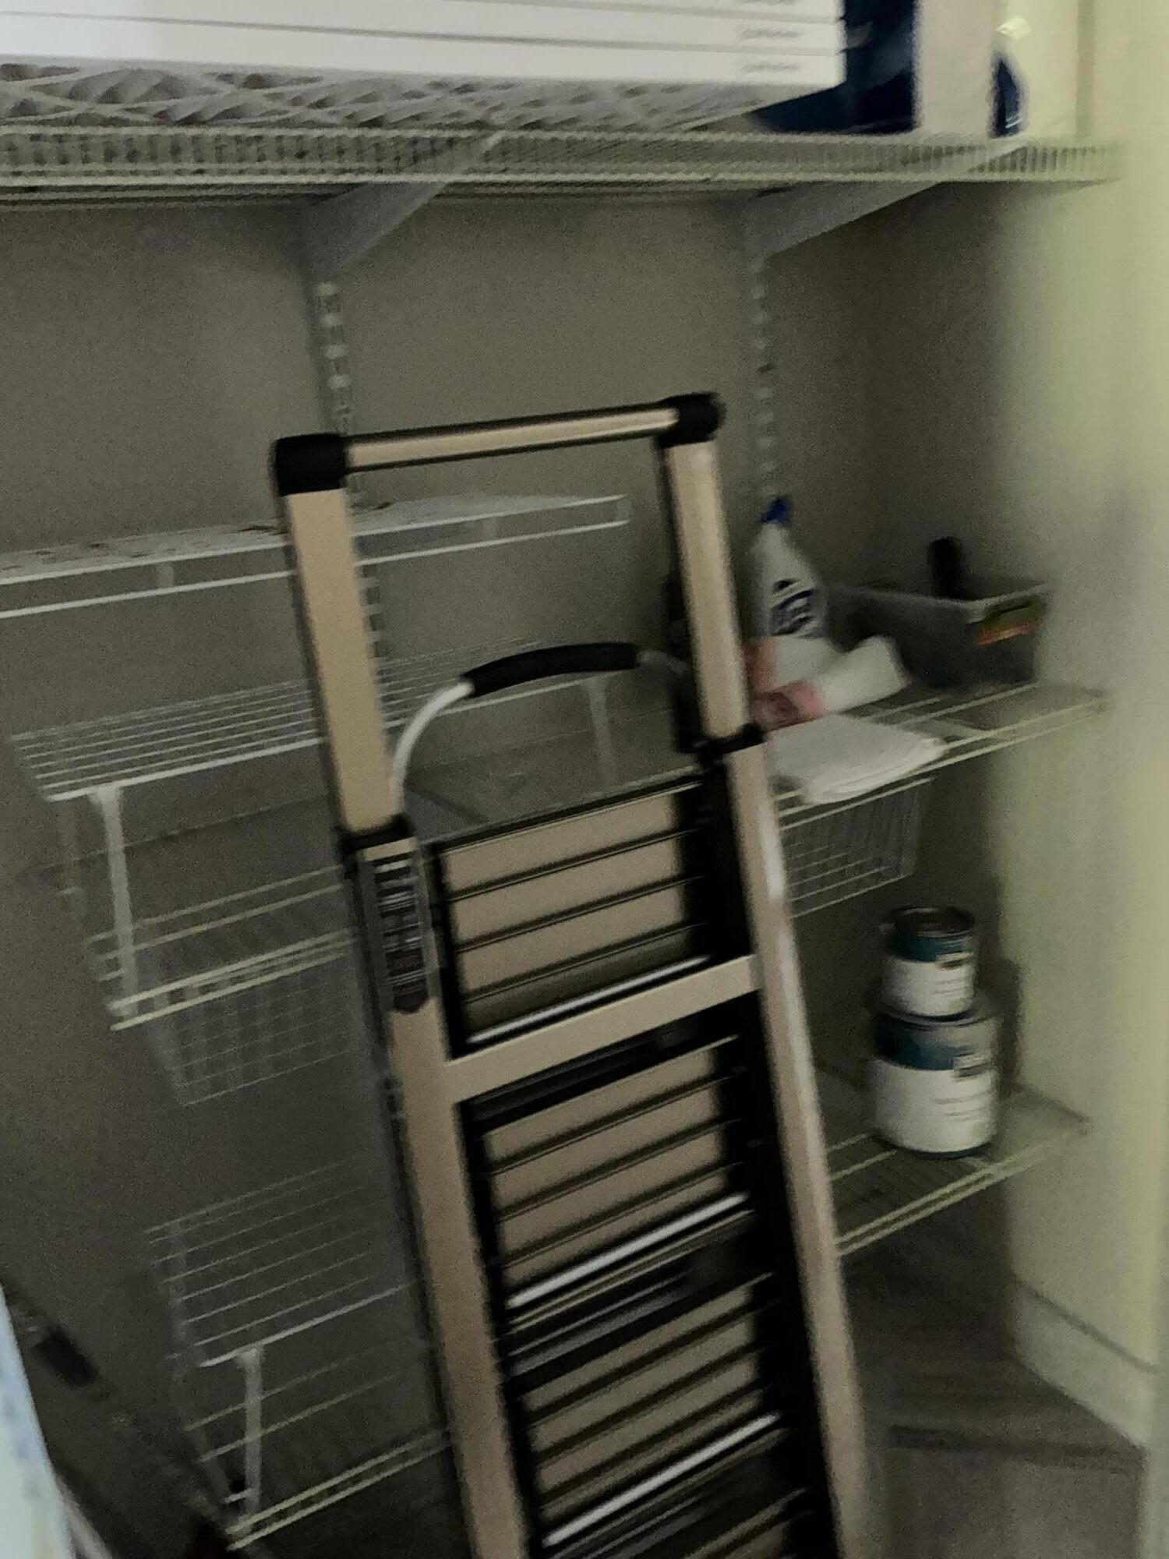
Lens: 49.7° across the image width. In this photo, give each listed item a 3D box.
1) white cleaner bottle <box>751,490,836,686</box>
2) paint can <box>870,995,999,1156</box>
[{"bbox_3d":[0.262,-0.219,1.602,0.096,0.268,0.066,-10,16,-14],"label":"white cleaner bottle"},{"bbox_3d":[0.477,0.384,1.714,0.168,0.192,0.168,-6,15,2],"label":"paint can"}]

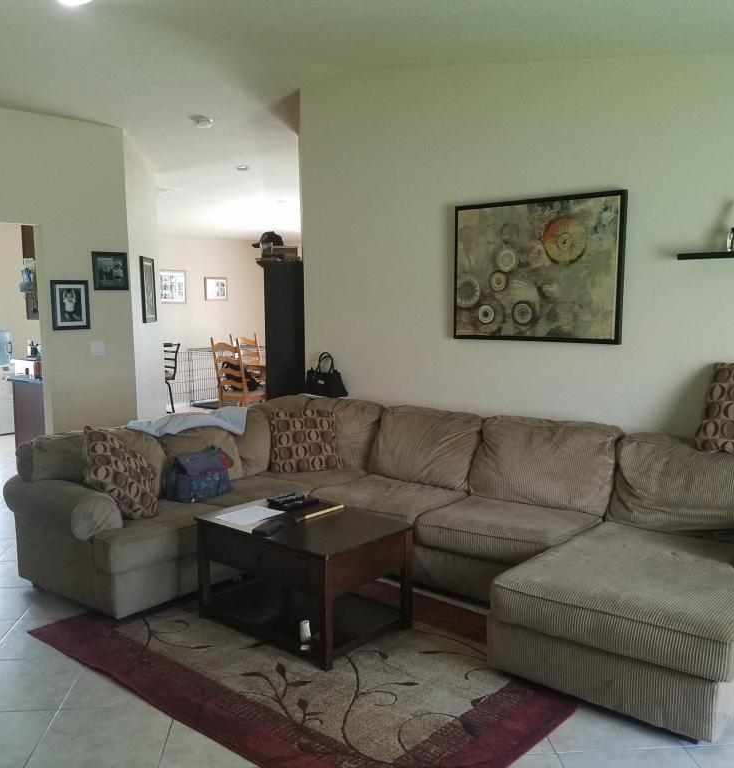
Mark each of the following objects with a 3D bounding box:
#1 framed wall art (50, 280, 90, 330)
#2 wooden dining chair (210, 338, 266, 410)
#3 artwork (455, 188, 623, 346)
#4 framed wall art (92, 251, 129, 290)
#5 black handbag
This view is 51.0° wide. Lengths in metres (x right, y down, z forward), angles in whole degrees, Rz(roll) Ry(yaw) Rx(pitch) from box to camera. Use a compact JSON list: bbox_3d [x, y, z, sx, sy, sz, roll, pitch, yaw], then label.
[{"bbox_3d":[-2.327,-0.617,6.042,0.025,0.388,0.315,5,9,40],"label":"framed wall art"},{"bbox_3d":[-1.389,0.027,8.604,0.465,1.090,0.520,5,9,36],"label":"wooden dining chair"},{"bbox_3d":[0.977,-0.660,4.502,1.085,0.824,0.036,5,9,40],"label":"artwork"},{"bbox_3d":[-2.094,-0.917,6.282,0.025,0.307,0.320,5,9,40],"label":"framed wall art"},{"bbox_3d":[-0.304,-0.070,5.523,0.370,0.320,0.150,5,9,40],"label":"black handbag"}]

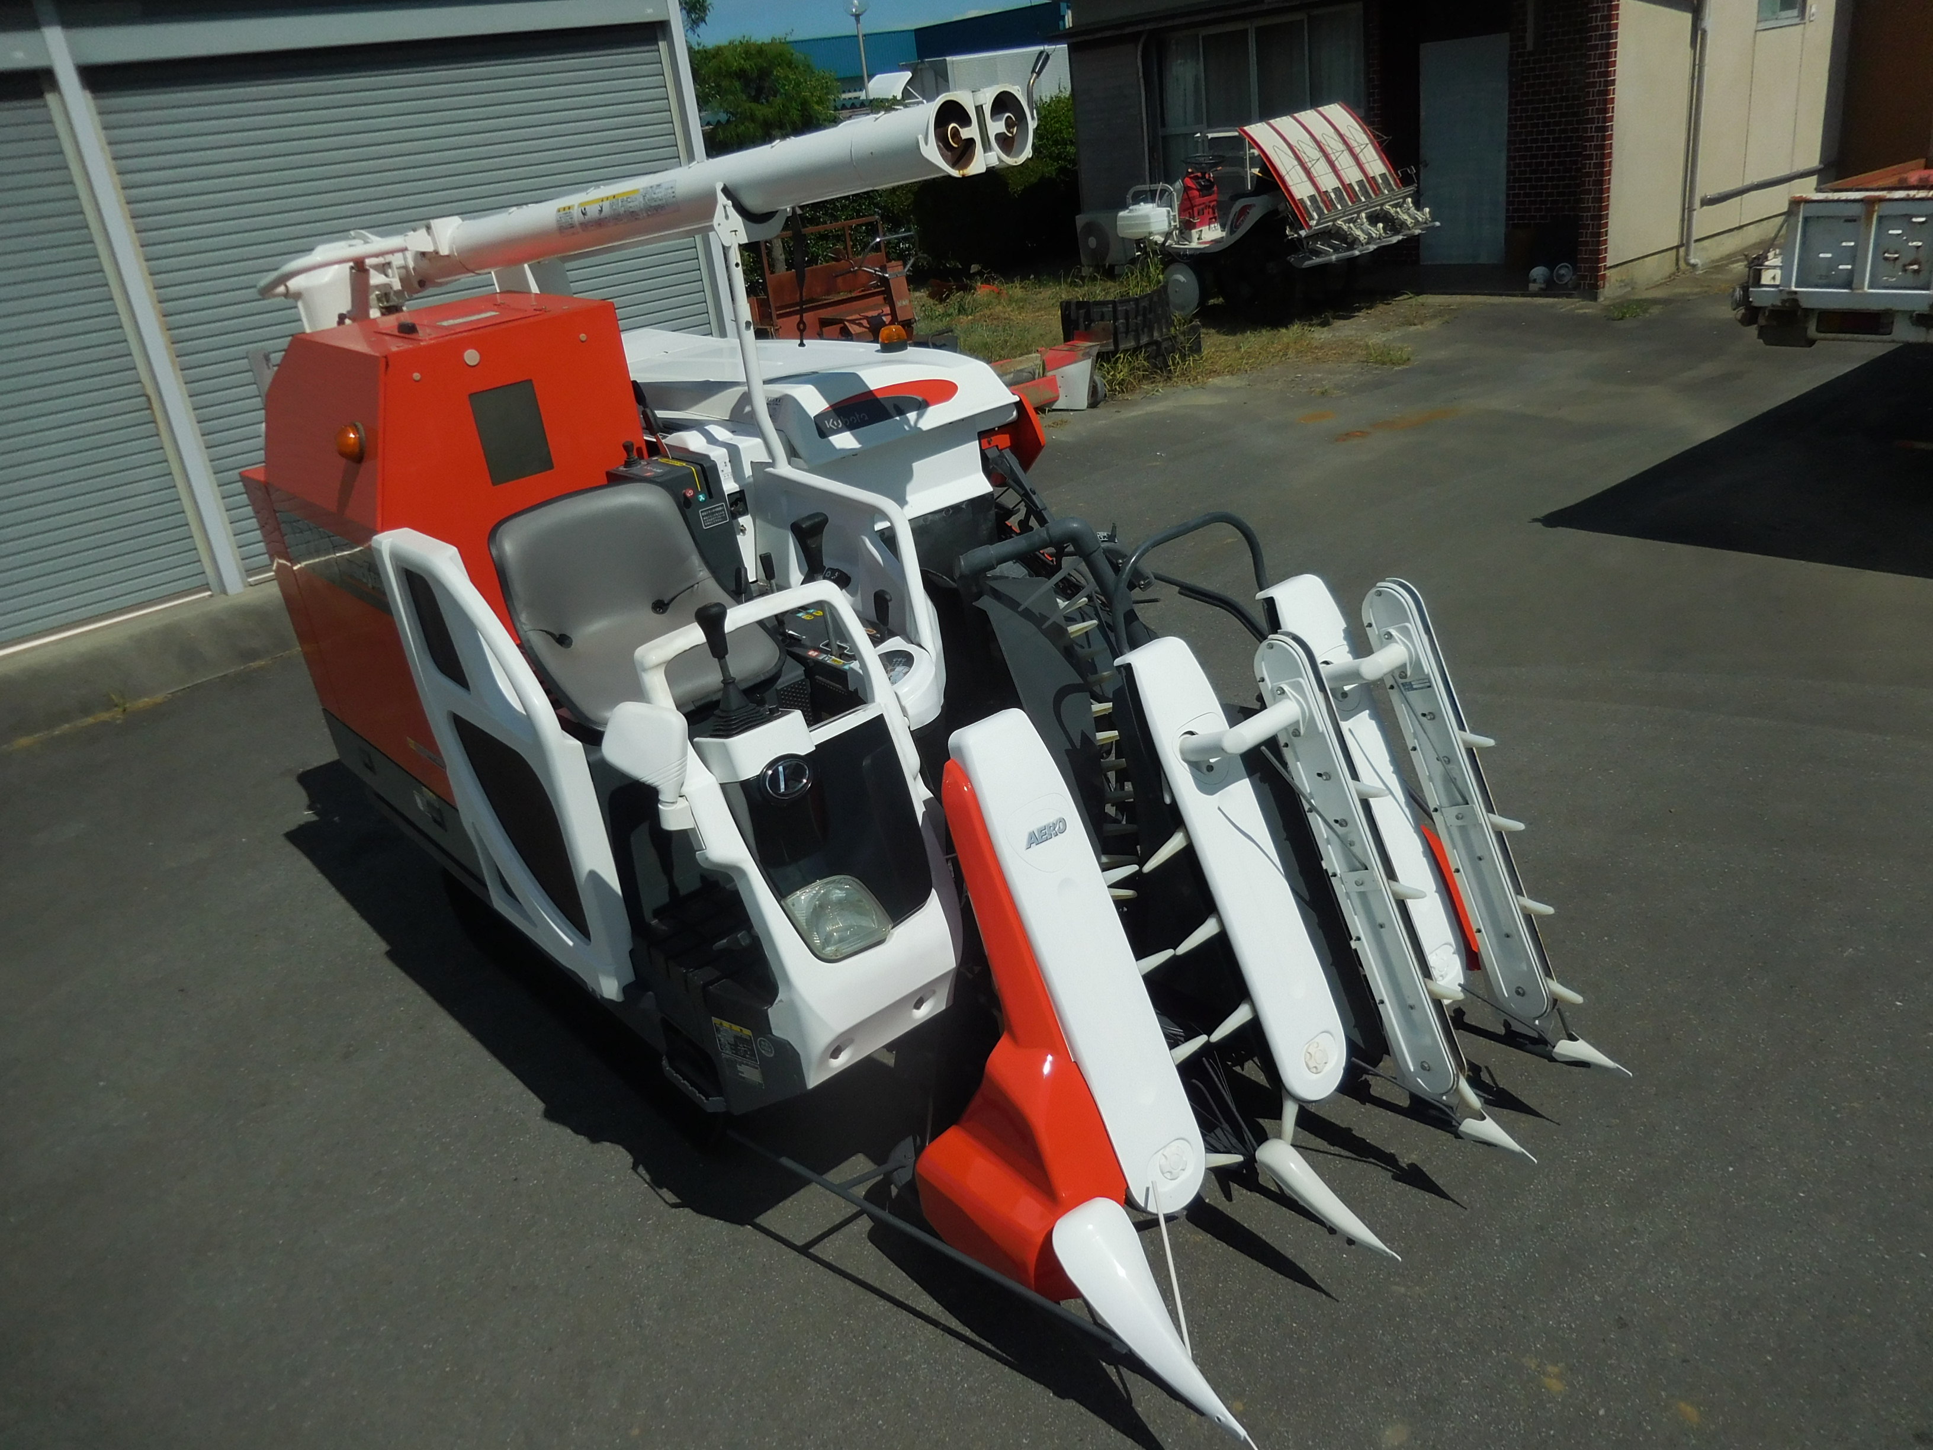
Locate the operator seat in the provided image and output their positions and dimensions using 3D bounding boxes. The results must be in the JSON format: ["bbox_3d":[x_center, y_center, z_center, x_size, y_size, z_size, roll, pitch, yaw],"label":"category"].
[{"bbox_3d":[-0.688,-0.256,2.980,0.458,0.417,0.448,-24,27,-36],"label":"operator seat"}]

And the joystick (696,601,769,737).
[{"bbox_3d":[-0.423,-0.111,2.514,0.098,0.232,0.098,-24,27,-36],"label":"joystick"}]

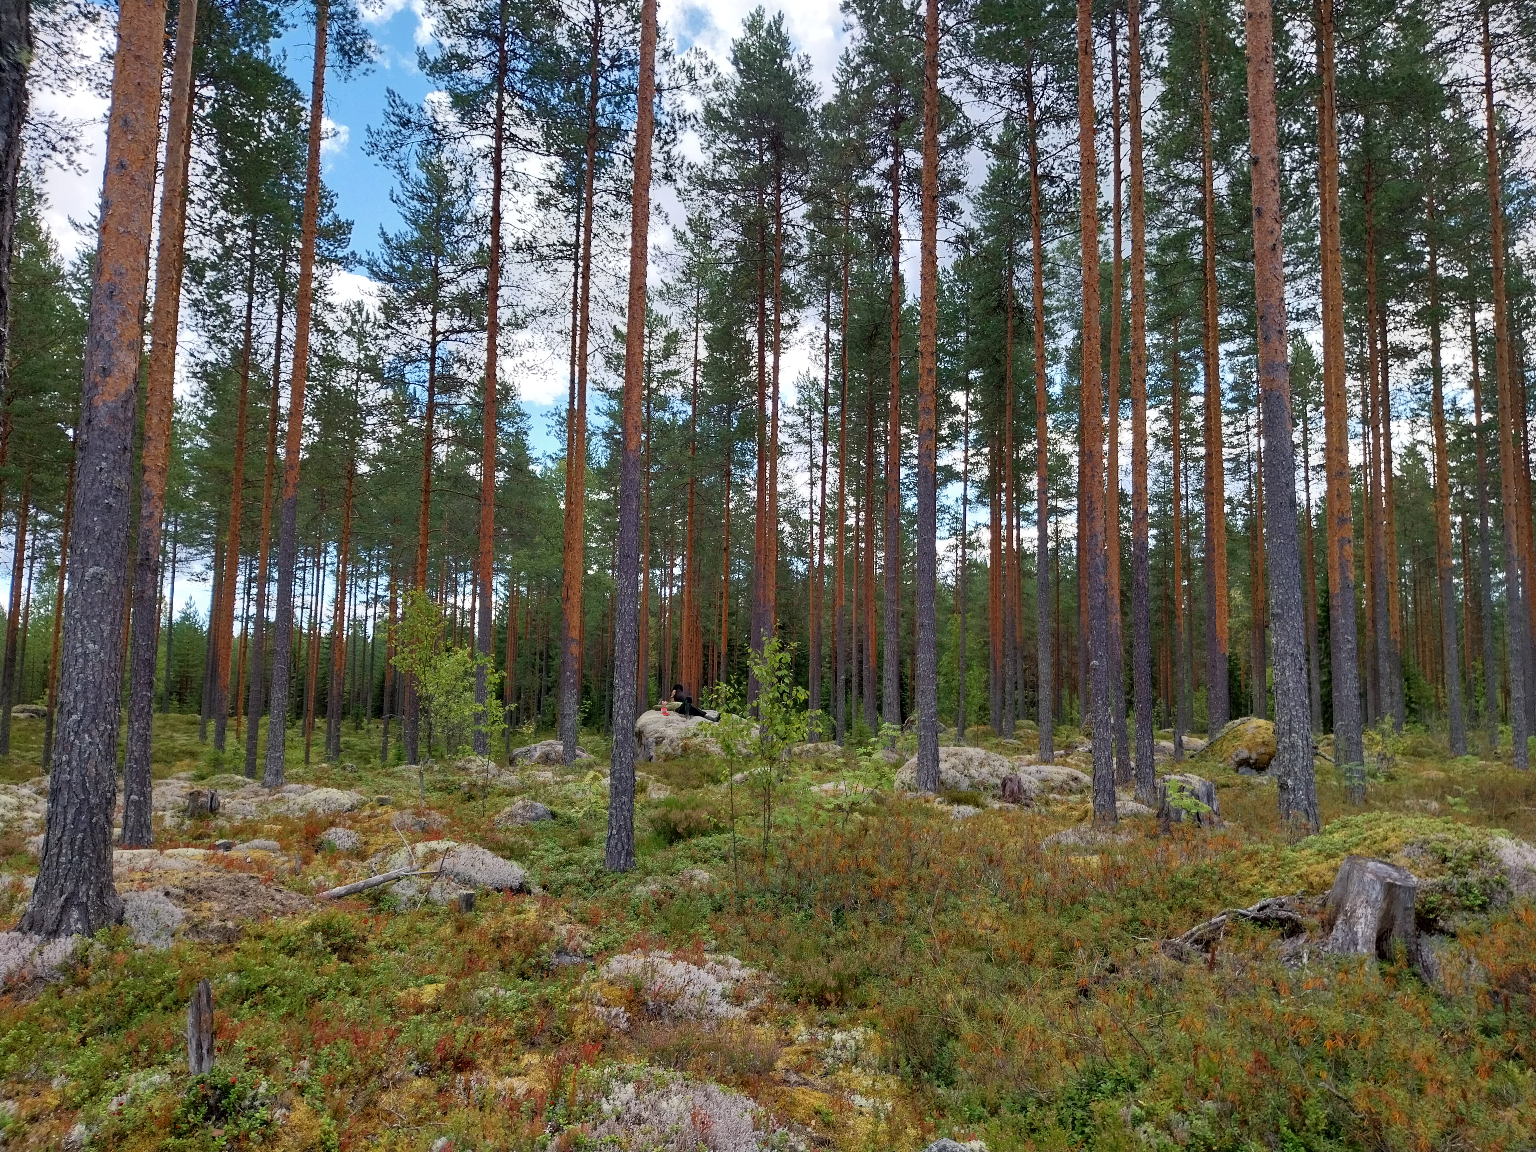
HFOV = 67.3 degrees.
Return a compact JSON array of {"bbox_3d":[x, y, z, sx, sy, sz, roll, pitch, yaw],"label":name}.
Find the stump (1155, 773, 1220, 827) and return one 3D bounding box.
[{"bbox_3d":[4.703,2.502,12.900,0.680,0.560,0.630,-1,-6,20],"label":"stump"}]

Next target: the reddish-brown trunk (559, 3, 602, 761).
[{"bbox_3d":[-4.419,-5.009,27.792,0.330,18.684,0.330,1,-6,0],"label":"reddish-brown trunk"}]

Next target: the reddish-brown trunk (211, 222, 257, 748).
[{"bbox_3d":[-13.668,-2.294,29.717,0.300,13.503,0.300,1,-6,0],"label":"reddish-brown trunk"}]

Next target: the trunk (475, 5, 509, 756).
[{"bbox_3d":[-6.913,-5.243,29.003,0.320,19.299,0.320,0,-6,0],"label":"trunk"}]

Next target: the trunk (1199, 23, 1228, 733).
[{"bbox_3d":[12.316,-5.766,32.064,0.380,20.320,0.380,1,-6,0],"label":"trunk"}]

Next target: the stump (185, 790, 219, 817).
[{"bbox_3d":[-6.964,2.792,14.200,0.420,0.340,0.380,4,-7,-25],"label":"stump"}]

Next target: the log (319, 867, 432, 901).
[{"bbox_3d":[-3.043,2.377,8.950,0.901,0.100,0.100,-5,-1,-42],"label":"log"}]

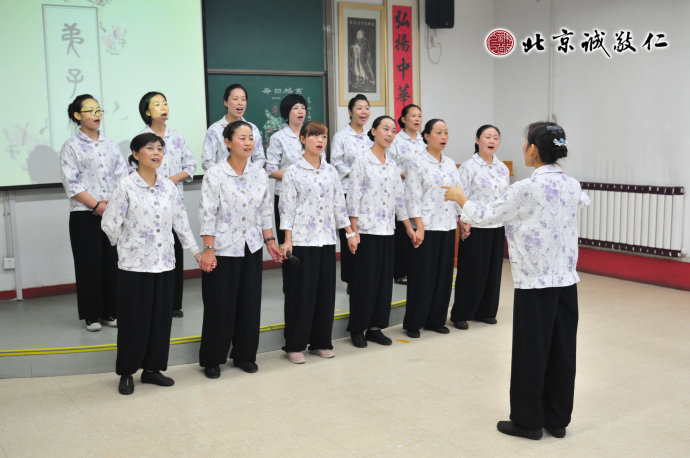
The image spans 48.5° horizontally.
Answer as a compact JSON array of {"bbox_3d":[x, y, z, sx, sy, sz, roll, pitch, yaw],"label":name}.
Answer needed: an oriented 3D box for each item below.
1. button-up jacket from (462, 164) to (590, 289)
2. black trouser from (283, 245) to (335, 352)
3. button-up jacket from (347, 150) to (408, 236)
[{"bbox_3d":[0.909,-0.013,3.833,0.560,0.630,0.440,-5,8,-28],"label":"button-up jacket"},{"bbox_3d":[-0.254,0.432,5.468,0.390,0.820,0.280,-6,8,-31],"label":"black trouser"},{"bbox_3d":[0.242,-0.265,5.707,0.510,0.640,0.280,-6,8,-34],"label":"button-up jacket"}]

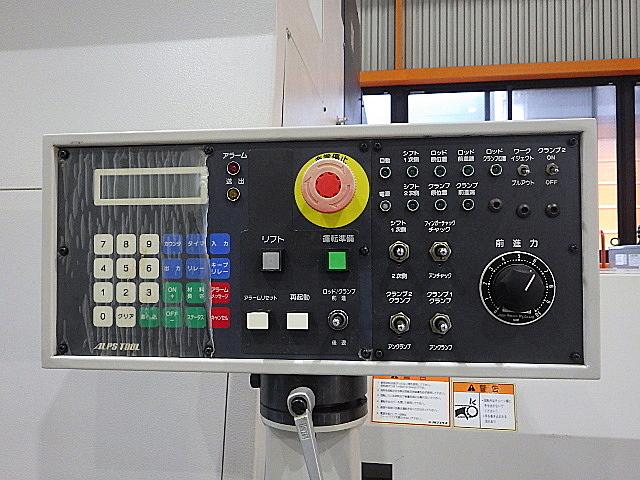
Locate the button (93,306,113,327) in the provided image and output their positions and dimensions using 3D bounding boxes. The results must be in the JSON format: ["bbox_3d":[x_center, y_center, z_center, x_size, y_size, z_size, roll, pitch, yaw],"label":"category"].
[{"bbox_3d":[-0.180,0.064,0.431,0.017,0.017,0.003,0,-1,6],"label":"button"}]

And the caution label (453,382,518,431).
[{"bbox_3d":[0.207,0.209,0.648,0.076,0.057,0.001,0,-14,9],"label":"caution label"}]

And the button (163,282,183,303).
[{"bbox_3d":[-0.121,0.044,0.425,0.017,0.017,0.003,0,-1,6],"label":"button"}]

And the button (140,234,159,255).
[{"bbox_3d":[-0.140,0.004,0.427,0.017,0.017,0.004,0,-1,6],"label":"button"}]

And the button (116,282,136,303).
[{"bbox_3d":[-0.160,0.044,0.428,0.017,0.017,0.004,0,-1,6],"label":"button"}]

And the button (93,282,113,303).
[{"bbox_3d":[-0.180,0.044,0.430,0.017,0.017,0.004,0,-1,6],"label":"button"}]

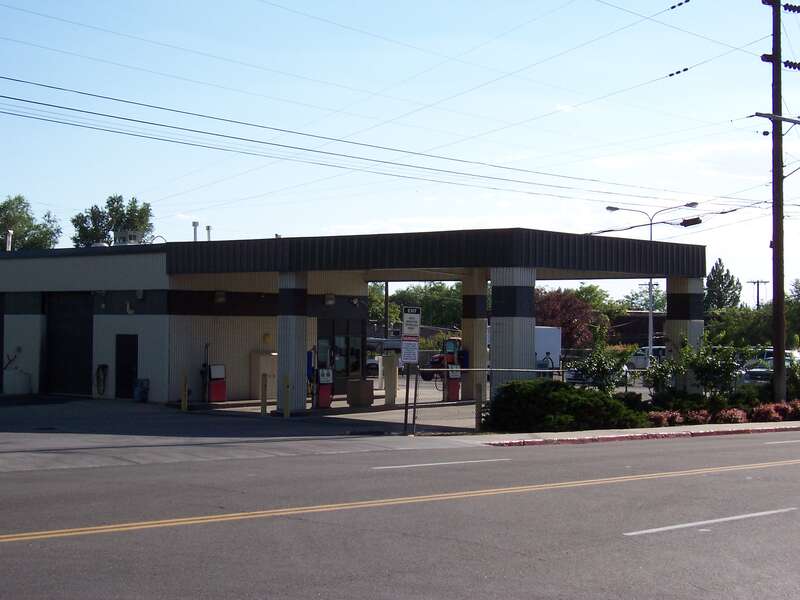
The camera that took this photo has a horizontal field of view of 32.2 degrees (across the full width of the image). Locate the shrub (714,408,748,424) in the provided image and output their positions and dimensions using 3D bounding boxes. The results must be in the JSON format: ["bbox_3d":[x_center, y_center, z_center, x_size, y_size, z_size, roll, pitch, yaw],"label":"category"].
[{"bbox_3d":[8.414,2.948,35.300,0.750,0.372,0.900,0,-1,39],"label":"shrub"}]

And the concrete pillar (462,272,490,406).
[{"bbox_3d":[2.601,1.317,47.900,0.580,4.430,0.780,0,-1,39],"label":"concrete pillar"}]

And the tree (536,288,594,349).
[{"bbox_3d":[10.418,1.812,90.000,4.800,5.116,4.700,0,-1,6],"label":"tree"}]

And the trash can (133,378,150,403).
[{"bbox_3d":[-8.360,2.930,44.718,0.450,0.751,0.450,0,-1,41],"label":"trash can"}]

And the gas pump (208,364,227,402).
[{"bbox_3d":[-5.528,2.523,42.000,0.340,1.139,0.540,0,-1,39],"label":"gas pump"}]

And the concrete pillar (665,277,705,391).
[{"bbox_3d":[8.864,1.340,43.289,0.800,4.092,0.900,0,-1,41],"label":"concrete pillar"}]

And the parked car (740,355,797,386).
[{"bbox_3d":[16.921,3.238,63.500,1.780,1.450,4.600,0,-1,30],"label":"parked car"}]

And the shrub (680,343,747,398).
[{"bbox_3d":[8.846,2.063,39.000,1.500,1.849,1.650,0,-1,39],"label":"shrub"}]

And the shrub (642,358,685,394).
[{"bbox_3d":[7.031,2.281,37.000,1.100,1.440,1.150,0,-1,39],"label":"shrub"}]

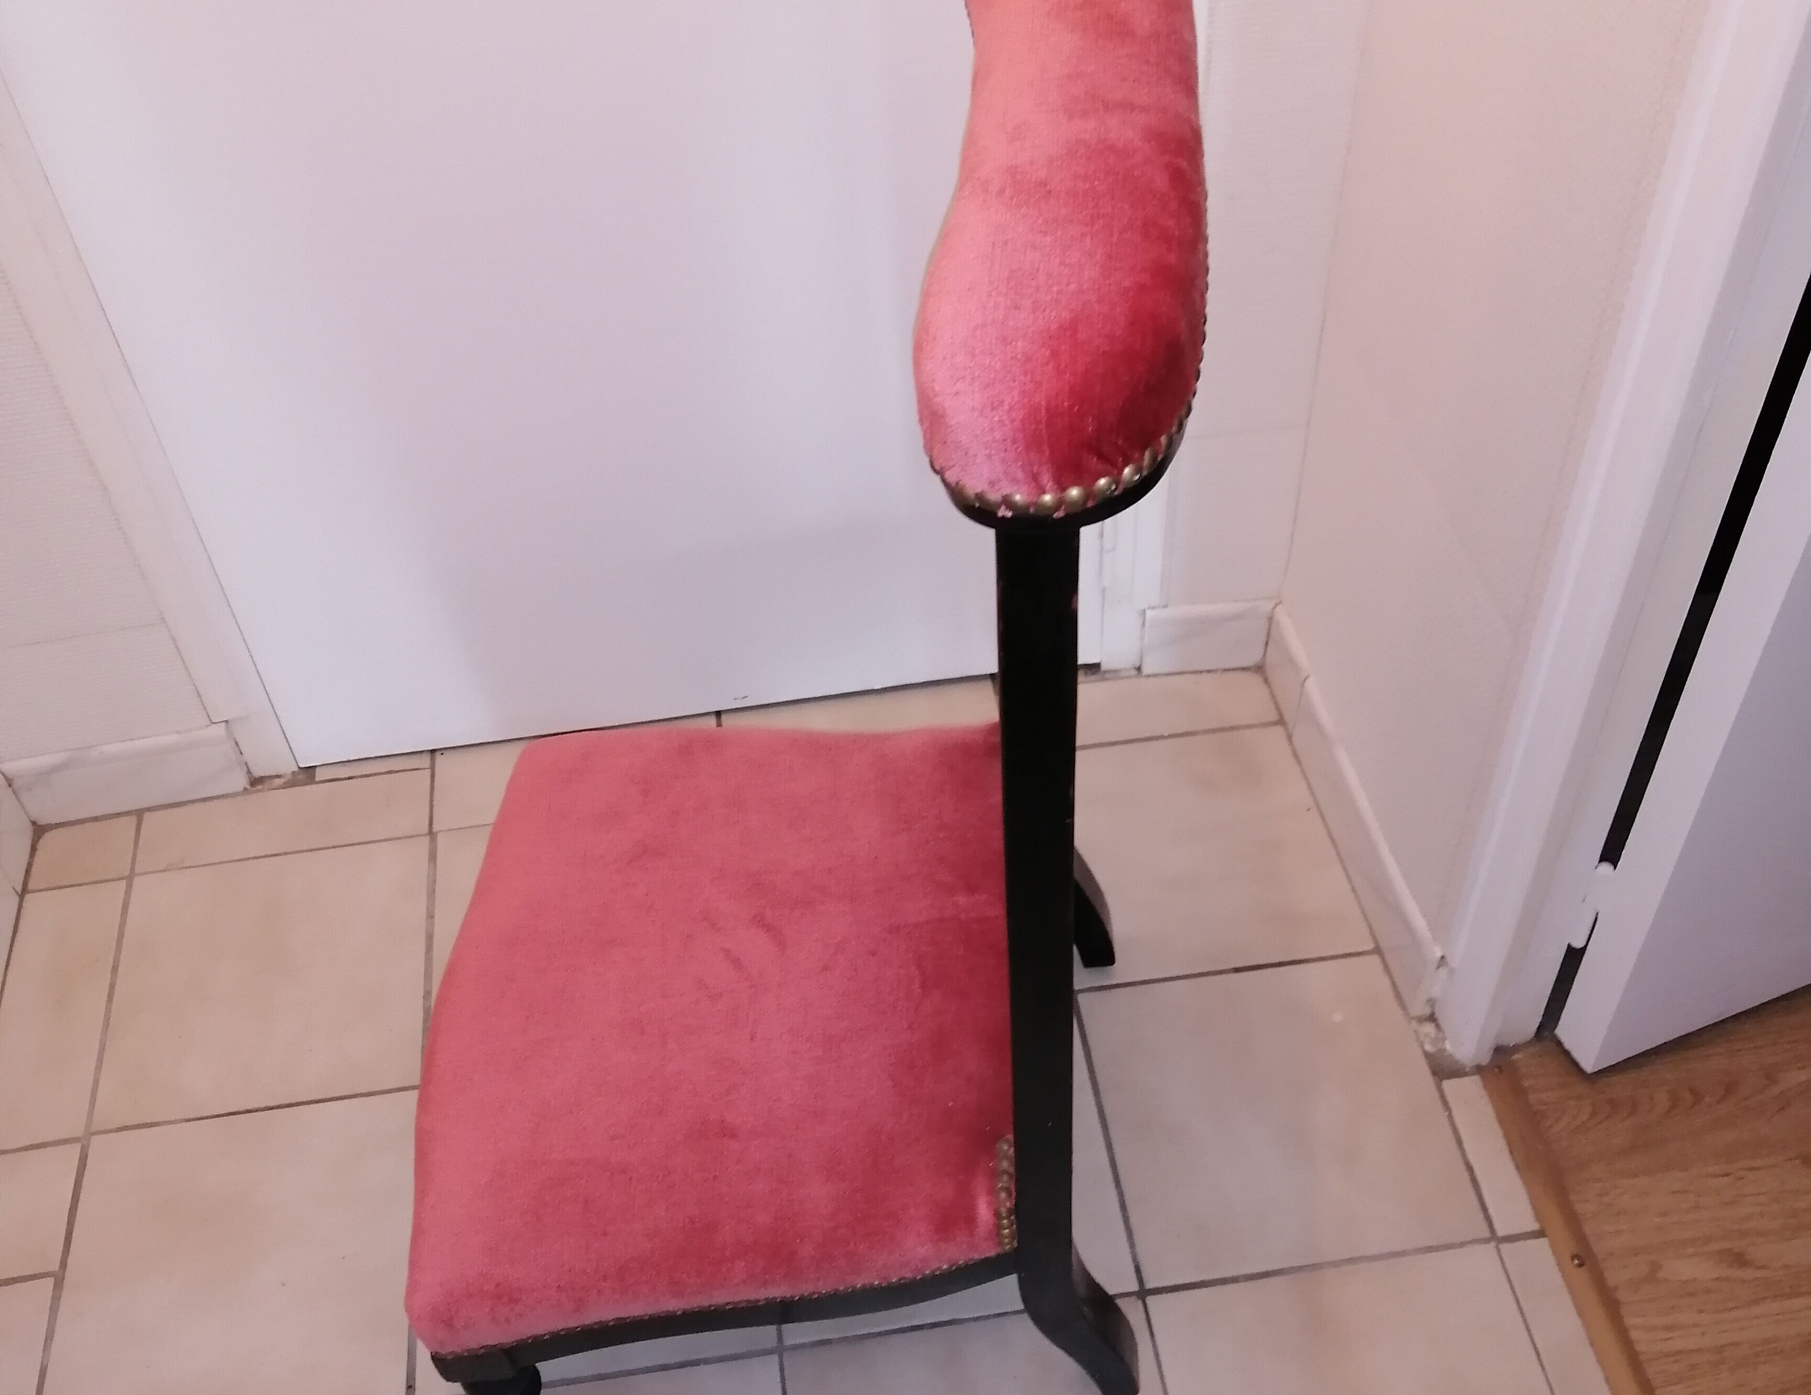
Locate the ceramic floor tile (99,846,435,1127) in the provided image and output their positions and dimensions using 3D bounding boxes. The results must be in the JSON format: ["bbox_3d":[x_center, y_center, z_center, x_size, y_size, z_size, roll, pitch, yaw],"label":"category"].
[{"bbox_3d":[-0.525,0.234,1.508,0.253,0.010,0.256,-7,46,-4],"label":"ceramic floor tile"}]

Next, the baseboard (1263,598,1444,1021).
[{"bbox_3d":[0.368,0.087,1.514,0.011,0.083,0.377,-9,47,-5],"label":"baseboard"}]

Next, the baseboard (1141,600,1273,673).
[{"bbox_3d":[0.272,-0.056,1.653,0.109,0.083,0.011,-7,47,-4],"label":"baseboard"}]

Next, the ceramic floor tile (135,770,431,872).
[{"bbox_3d":[-0.554,0.114,1.625,0.256,0.010,0.070,-7,46,-4],"label":"ceramic floor tile"}]

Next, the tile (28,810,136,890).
[{"bbox_3d":[-0.721,0.139,1.593,0.084,0.010,0.066,-7,47,-4],"label":"tile"}]

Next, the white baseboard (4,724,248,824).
[{"bbox_3d":[-0.684,0.066,1.595,0.181,0.083,0.011,-7,47,-4],"label":"white baseboard"}]

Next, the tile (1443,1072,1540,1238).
[{"bbox_3d":[0.435,0.344,1.356,0.035,0.010,0.129,-7,46,-4],"label":"tile"}]

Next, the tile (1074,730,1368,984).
[{"bbox_3d":[0.241,0.135,1.567,0.254,0.010,0.252,-7,46,-4],"label":"tile"}]

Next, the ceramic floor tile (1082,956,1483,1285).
[{"bbox_3d":[0.281,0.319,1.388,0.253,0.010,0.252,-7,46,-4],"label":"ceramic floor tile"}]

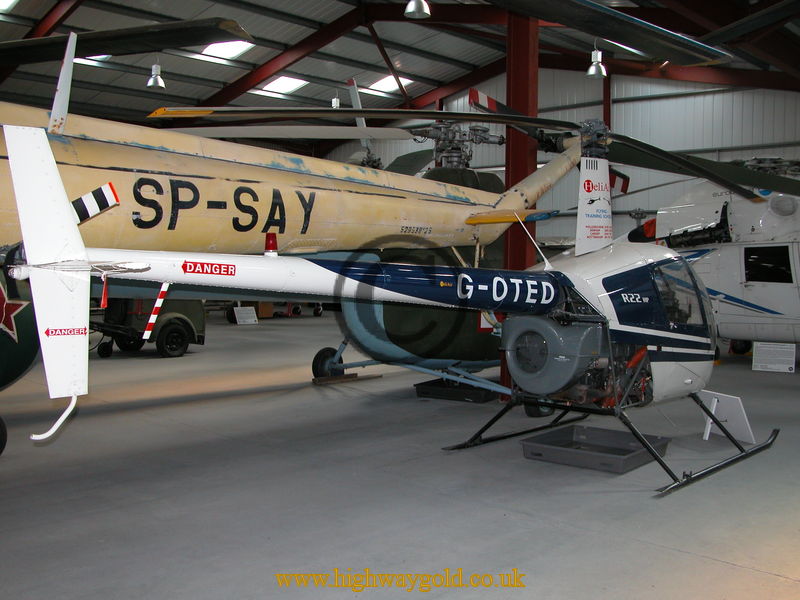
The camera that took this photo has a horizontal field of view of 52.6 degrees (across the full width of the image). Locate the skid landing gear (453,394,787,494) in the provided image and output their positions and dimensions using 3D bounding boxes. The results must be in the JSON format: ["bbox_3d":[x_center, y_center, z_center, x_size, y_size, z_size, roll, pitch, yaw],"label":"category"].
[{"bbox_3d":[1.781,1.010,6.816,2.030,0.520,2.000,-2,3,-44],"label":"skid landing gear"}]

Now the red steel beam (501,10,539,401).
[{"bbox_3d":[1.368,-1.079,9.255,0.280,4.520,0.240,2,3,35],"label":"red steel beam"}]

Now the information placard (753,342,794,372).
[{"bbox_3d":[5.779,0.889,12.494,0.589,0.423,0.150,2,3,30],"label":"information placard"}]

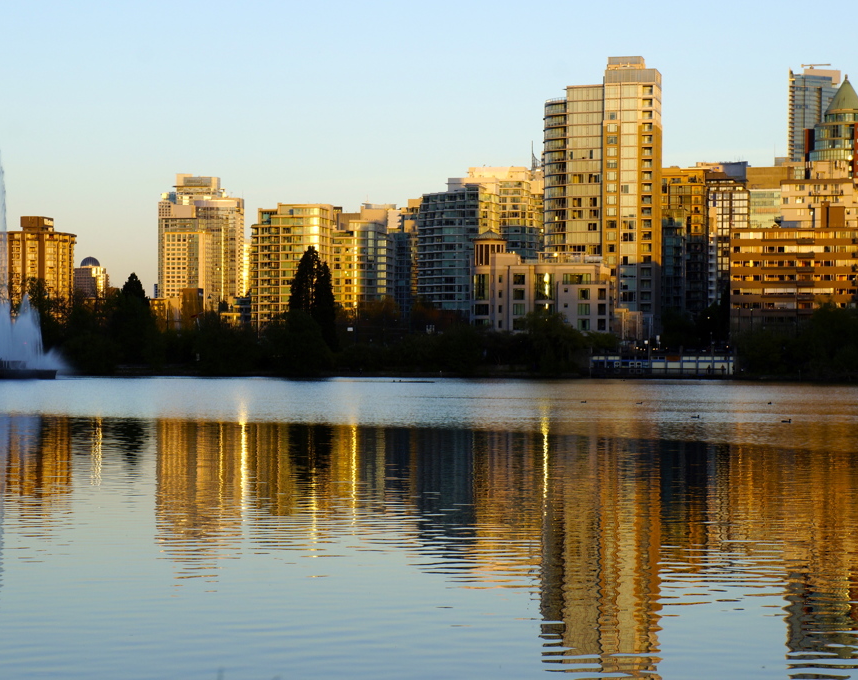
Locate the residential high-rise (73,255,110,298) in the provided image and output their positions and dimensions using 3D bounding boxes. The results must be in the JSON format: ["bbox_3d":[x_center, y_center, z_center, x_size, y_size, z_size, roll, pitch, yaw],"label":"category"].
[{"bbox_3d":[-302.510,-31.210,2088.520,23.330,86.120,25.280,0,-1,14],"label":"residential high-rise"}]

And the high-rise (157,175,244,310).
[{"bbox_3d":[-140.370,-45.060,1433.570,42.400,110.300,36.620,0,-1,13],"label":"high-rise"}]

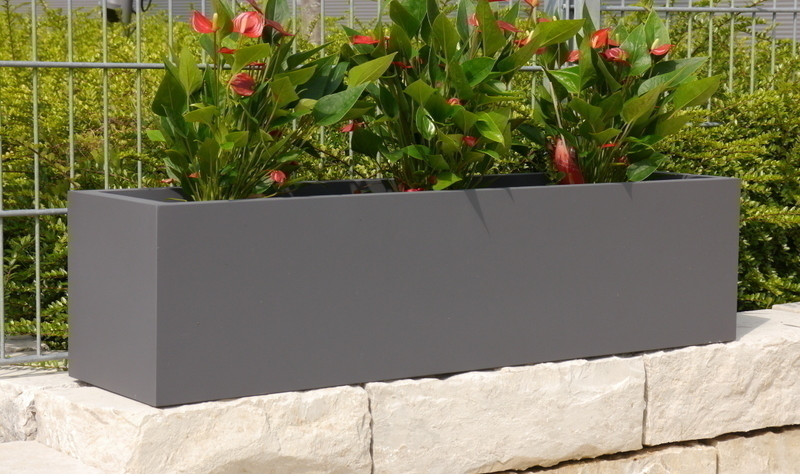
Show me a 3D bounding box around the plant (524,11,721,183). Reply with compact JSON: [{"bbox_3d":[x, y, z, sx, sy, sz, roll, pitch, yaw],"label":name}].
[{"bbox_3d":[0.340,-0.202,2.953,0.280,0.287,0.260,1,6,0],"label":"plant"}]

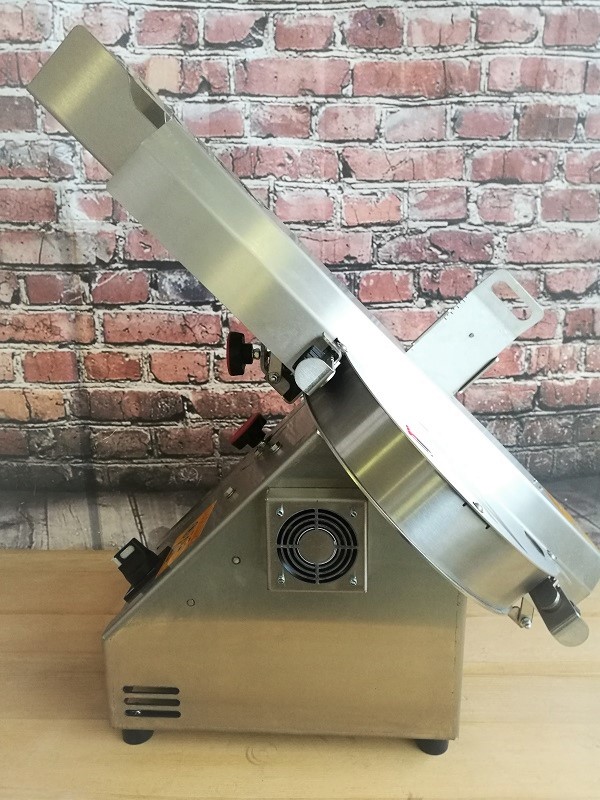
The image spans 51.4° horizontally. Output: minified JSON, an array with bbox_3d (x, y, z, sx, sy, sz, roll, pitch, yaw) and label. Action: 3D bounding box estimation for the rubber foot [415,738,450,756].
[{"bbox_3d":[0.153,0.384,0.718,0.036,0.026,0.036,0,13,4],"label":"rubber foot"}]

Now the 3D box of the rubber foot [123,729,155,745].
[{"bbox_3d":[-0.192,0.384,0.739,0.036,0.026,0.036,0,13,4],"label":"rubber foot"}]

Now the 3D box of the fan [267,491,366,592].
[{"bbox_3d":[0.018,0.140,0.627,0.097,0.096,0.033,0,13,4],"label":"fan"}]

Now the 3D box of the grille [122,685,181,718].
[{"bbox_3d":[-0.166,0.341,0.705,0.064,0.040,0.004,0,13,4],"label":"grille"}]

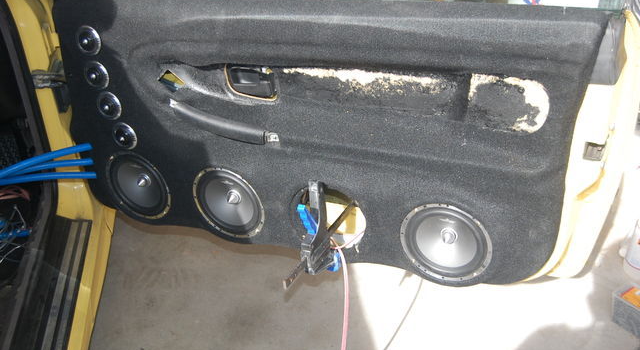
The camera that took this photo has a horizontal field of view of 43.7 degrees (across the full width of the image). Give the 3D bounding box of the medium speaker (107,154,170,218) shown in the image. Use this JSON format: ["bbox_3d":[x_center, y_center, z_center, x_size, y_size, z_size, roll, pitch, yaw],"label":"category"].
[{"bbox_3d":[-0.379,0.013,1.726,0.170,0.170,0.060,13,38,24],"label":"medium speaker"}]

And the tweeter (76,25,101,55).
[{"bbox_3d":[-0.442,-0.262,1.543,0.059,0.059,0.025,13,38,24],"label":"tweeter"}]

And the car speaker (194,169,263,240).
[{"bbox_3d":[-0.173,0.046,1.622,0.170,0.170,0.060,13,38,24],"label":"car speaker"}]

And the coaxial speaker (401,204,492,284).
[{"bbox_3d":[0.231,0.108,1.416,0.170,0.170,0.060,13,38,24],"label":"coaxial speaker"}]

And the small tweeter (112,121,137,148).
[{"bbox_3d":[-0.398,-0.083,1.648,0.059,0.059,0.025,13,38,24],"label":"small tweeter"}]

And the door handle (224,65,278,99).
[{"bbox_3d":[-0.121,-0.168,1.423,0.105,0.065,0.030,12,38,25],"label":"door handle"}]

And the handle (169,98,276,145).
[{"bbox_3d":[-0.177,-0.098,1.469,0.230,0.050,0.045,19,40,19],"label":"handle"}]

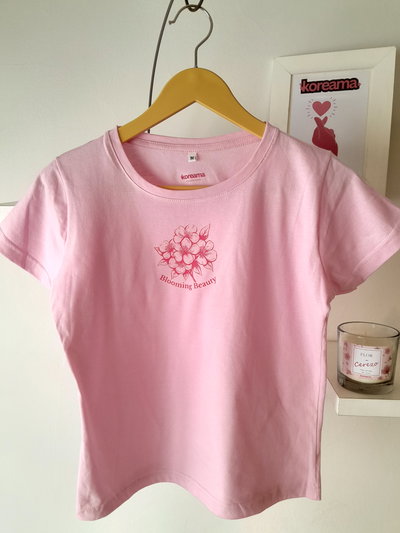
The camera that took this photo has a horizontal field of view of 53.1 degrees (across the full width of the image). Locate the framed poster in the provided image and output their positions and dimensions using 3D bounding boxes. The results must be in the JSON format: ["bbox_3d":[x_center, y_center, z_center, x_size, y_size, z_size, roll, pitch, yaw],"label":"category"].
[{"bbox_3d":[0.239,-0.252,0.746,0.220,0.285,0.020,3,7,12],"label":"framed poster"}]

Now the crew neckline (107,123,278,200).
[{"bbox_3d":[-0.010,-0.144,0.555,0.237,0.108,0.045,1,7,3],"label":"crew neckline"}]

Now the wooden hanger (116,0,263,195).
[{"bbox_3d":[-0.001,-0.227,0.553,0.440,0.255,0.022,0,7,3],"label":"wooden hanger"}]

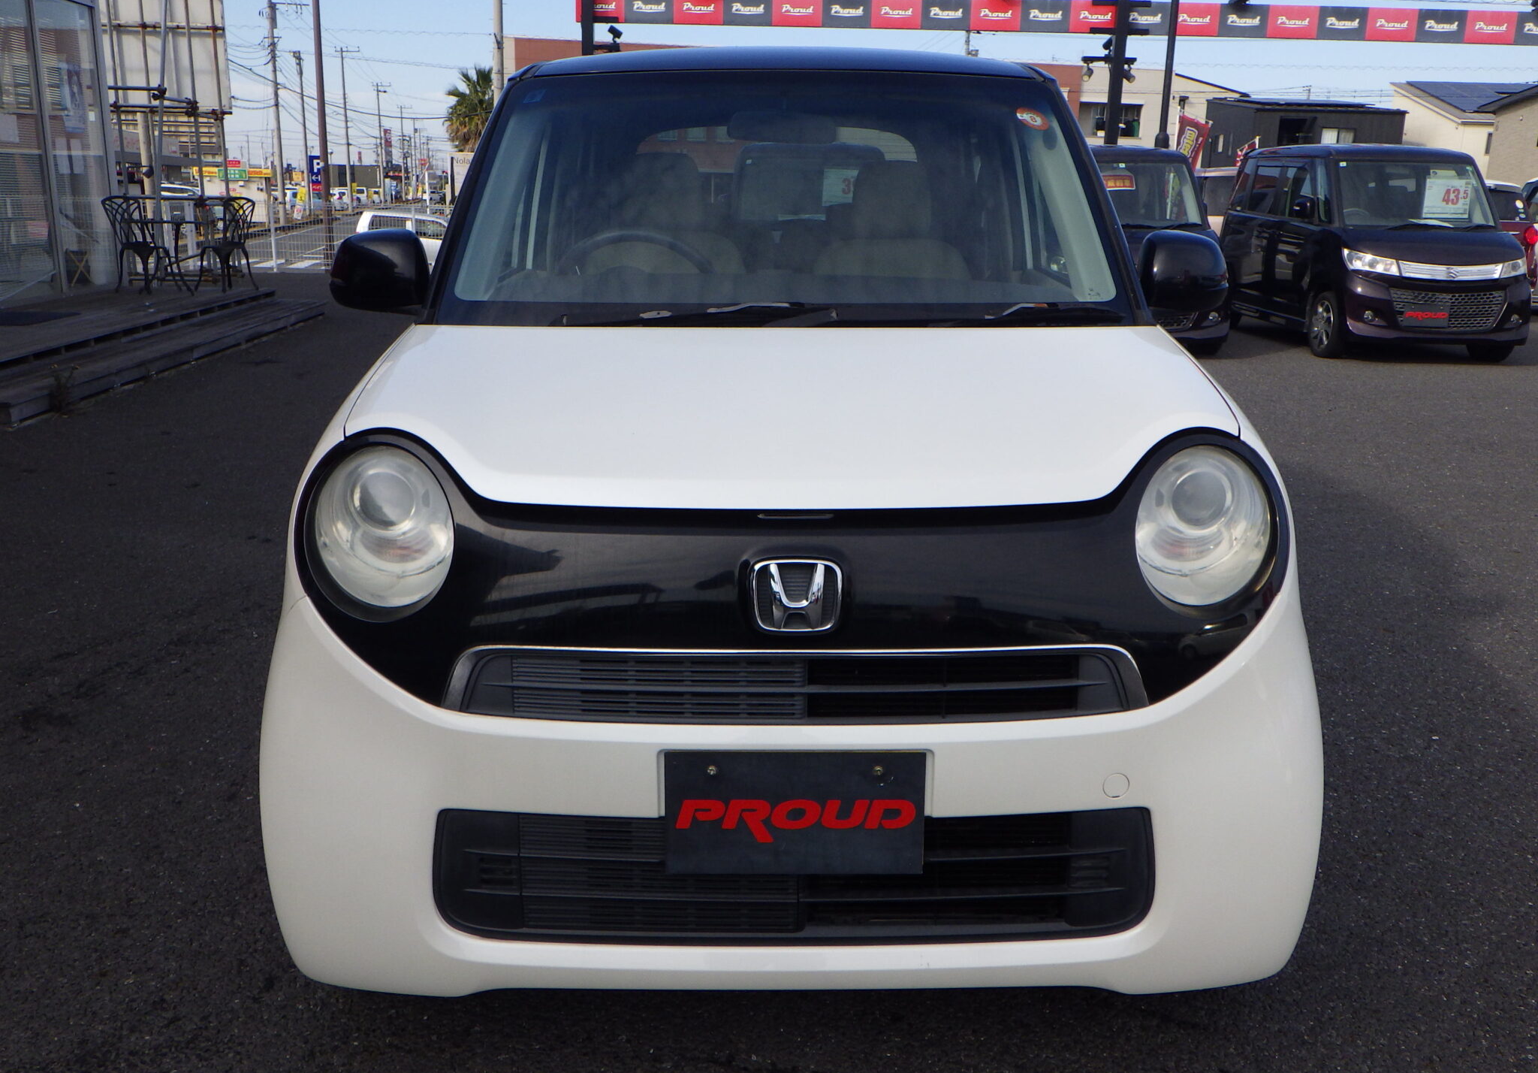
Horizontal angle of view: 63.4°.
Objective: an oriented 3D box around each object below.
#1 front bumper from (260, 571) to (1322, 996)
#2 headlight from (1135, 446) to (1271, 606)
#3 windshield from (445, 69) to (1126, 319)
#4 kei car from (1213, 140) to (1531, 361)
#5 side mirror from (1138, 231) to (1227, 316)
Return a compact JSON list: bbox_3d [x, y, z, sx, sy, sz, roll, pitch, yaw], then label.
[{"bbox_3d":[0.032,0.332,1.753,1.460,0.500,0.400,0,15,-1],"label":"front bumper"},{"bbox_3d":[0.570,-0.013,1.634,0.180,0.205,0.140,-2,15,-7],"label":"headlight"},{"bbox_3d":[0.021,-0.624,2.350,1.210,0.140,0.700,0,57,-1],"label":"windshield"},{"bbox_3d":[5.462,-2.573,11.244,1.475,1.735,3.395,2,15,4],"label":"kei car"},{"bbox_3d":[0.794,-0.506,2.386,0.180,0.160,0.130,0,15,-1],"label":"side mirror"}]

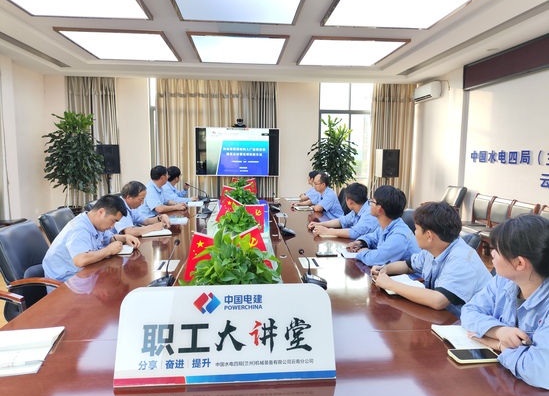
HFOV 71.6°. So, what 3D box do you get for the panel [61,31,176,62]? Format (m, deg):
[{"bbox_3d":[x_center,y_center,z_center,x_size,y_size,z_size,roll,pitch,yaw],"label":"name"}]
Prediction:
[{"bbox_3d":[-2.208,-2.271,5.686,1.310,0.075,1.520,0,7,-5],"label":"panel"}]

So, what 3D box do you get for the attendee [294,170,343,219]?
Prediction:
[{"bbox_3d":[0.533,0.283,4.821,0.730,1.236,0.550,-1,8,-11],"label":"attendee"}]

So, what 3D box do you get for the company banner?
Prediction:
[{"bbox_3d":[-0.158,0.454,1.305,0.720,0.287,0.140,0,7,-5],"label":"company banner"}]

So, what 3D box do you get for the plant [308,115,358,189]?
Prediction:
[{"bbox_3d":[1.188,-0.575,7.720,0.900,2.188,0.900,0,8,-5],"label":"plant"}]

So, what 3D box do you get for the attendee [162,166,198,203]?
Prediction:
[{"bbox_3d":[-1.548,0.167,5.803,0.780,1.270,0.560,-2,7,-23],"label":"attendee"}]

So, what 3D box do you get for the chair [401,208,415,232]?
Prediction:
[{"bbox_3d":[0.960,0.633,3.189,0.660,1.000,0.620,0,7,0],"label":"chair"}]

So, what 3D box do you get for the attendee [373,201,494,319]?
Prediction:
[{"bbox_3d":[0.916,0.625,2.247,0.750,1.233,0.580,1,8,6],"label":"attendee"}]

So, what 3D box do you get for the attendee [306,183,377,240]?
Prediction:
[{"bbox_3d":[0.723,0.446,3.854,0.770,1.210,0.580,1,7,7],"label":"attendee"}]

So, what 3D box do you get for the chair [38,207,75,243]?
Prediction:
[{"bbox_3d":[-1.655,0.579,3.488,0.660,1.000,0.620,0,7,-5],"label":"chair"}]

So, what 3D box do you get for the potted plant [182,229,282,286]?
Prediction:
[{"bbox_3d":[-0.237,0.332,2.099,0.520,0.332,0.450,0,8,-5],"label":"potted plant"}]

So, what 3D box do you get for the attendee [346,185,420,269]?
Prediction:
[{"bbox_3d":[0.824,0.525,3.013,0.750,1.255,0.580,2,7,9],"label":"attendee"}]

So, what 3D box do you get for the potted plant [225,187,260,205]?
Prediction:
[{"bbox_3d":[-0.440,-0.028,5.266,0.440,0.310,0.440,0,7,-5],"label":"potted plant"}]

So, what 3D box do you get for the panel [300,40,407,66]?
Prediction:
[{"bbox_3d":[1.137,-2.283,5.983,1.310,0.075,1.520,0,7,-5],"label":"panel"}]

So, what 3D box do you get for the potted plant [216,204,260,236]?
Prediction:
[{"bbox_3d":[-0.341,0.185,3.503,0.410,0.254,0.400,0,8,-5],"label":"potted plant"}]

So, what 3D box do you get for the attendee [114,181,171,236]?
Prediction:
[{"bbox_3d":[-1.400,0.447,3.676,0.760,1.220,0.580,-1,7,-8],"label":"attendee"}]

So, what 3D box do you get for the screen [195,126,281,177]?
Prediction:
[{"bbox_3d":[-0.705,-0.856,7.064,1.572,0.908,0.080,0,8,-5],"label":"screen"}]

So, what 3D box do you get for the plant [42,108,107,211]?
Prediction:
[{"bbox_3d":[-3.678,-0.501,7.007,1.020,2.175,1.000,0,8,-5],"label":"plant"}]

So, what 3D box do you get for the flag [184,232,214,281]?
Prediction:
[{"bbox_3d":[-0.386,0.309,2.012,0.180,0.259,0.060,0,8,-5],"label":"flag"}]

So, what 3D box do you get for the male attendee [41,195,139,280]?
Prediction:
[{"bbox_3d":[-1.330,0.572,2.848,0.740,1.170,0.600,-1,7,-11],"label":"male attendee"}]

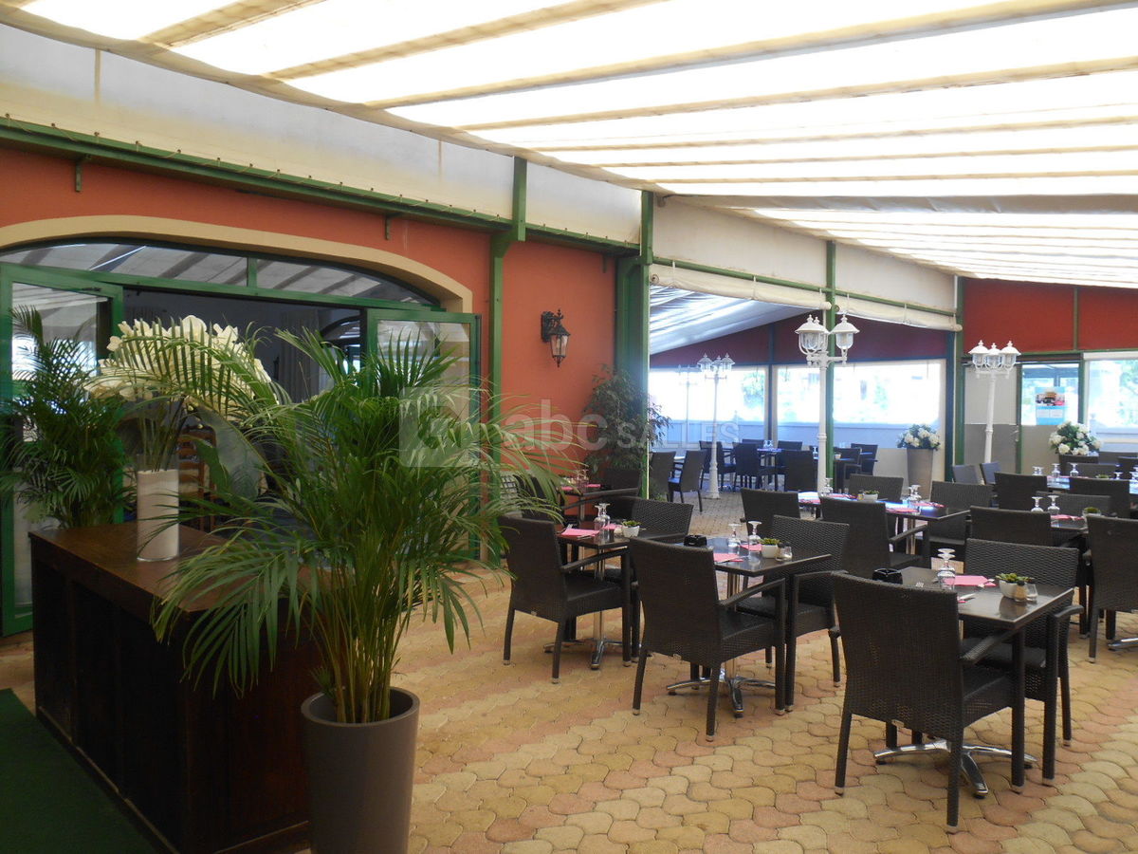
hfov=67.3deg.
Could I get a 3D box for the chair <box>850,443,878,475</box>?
[{"bbox_3d":[4.778,0.744,14.227,0.615,0.873,0.575,-1,2,-45],"label":"chair"}]

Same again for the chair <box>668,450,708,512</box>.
[{"bbox_3d":[1.555,0.797,12.117,0.585,0.865,0.570,1,2,40],"label":"chair"}]

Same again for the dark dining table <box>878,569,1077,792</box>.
[{"bbox_3d":[1.588,1.046,3.525,0.695,0.747,0.735,2,2,44],"label":"dark dining table"}]

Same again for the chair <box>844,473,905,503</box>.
[{"bbox_3d":[2.624,0.897,7.646,0.575,0.873,0.615,2,2,44],"label":"chair"}]

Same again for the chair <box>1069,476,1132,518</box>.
[{"bbox_3d":[5.036,0.905,8.008,0.570,0.865,0.585,2,2,45],"label":"chair"}]

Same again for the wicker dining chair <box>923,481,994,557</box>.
[{"bbox_3d":[3.062,0.915,6.915,0.600,0.870,0.570,-1,2,-44],"label":"wicker dining chair"}]

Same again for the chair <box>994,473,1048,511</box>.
[{"bbox_3d":[4.609,0.891,8.542,0.585,0.865,0.570,-1,2,-43],"label":"chair"}]

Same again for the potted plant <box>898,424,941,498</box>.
[{"bbox_3d":[5.847,0.573,14.286,0.670,1.260,0.670,-1,2,-43],"label":"potted plant"}]

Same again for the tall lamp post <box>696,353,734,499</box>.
[{"bbox_3d":[2.553,-0.020,14.800,0.630,2.480,0.630,0,1,10],"label":"tall lamp post"}]

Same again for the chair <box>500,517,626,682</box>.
[{"bbox_3d":[-0.031,0.948,4.968,0.585,0.865,0.570,-1,2,-43],"label":"chair"}]

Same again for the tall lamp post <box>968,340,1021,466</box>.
[{"bbox_3d":[5.350,0.077,10.802,0.660,2.360,0.620,1,2,26],"label":"tall lamp post"}]

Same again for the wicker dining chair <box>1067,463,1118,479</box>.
[{"bbox_3d":[5.714,0.862,9.491,0.600,0.870,0.570,-1,2,-44],"label":"wicker dining chair"}]

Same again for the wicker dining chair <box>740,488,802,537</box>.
[{"bbox_3d":[1.694,0.913,6.598,0.570,0.870,0.600,2,2,44],"label":"wicker dining chair"}]

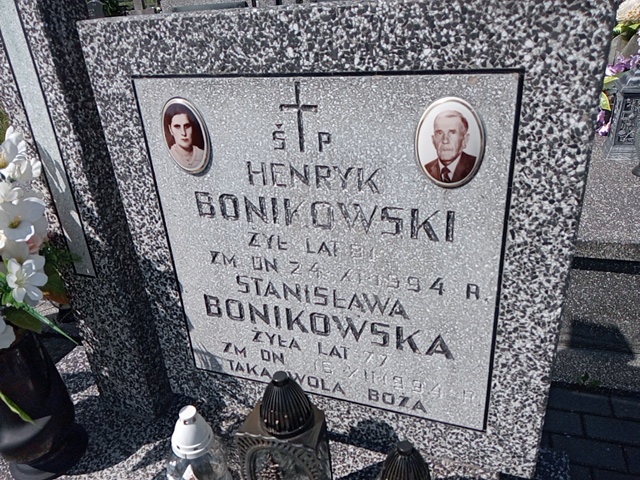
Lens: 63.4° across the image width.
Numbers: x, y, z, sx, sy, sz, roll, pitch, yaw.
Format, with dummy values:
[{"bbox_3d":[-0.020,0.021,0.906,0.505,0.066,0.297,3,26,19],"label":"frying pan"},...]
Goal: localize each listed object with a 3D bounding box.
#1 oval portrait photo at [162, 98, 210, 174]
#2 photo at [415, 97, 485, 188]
[{"bbox_3d":[-0.194,-0.146,0.737,0.078,0.110,0.011,6,28,20],"label":"oval portrait photo"},{"bbox_3d":[0.150,-0.111,0.607,0.080,0.110,0.011,6,28,20],"label":"photo"}]

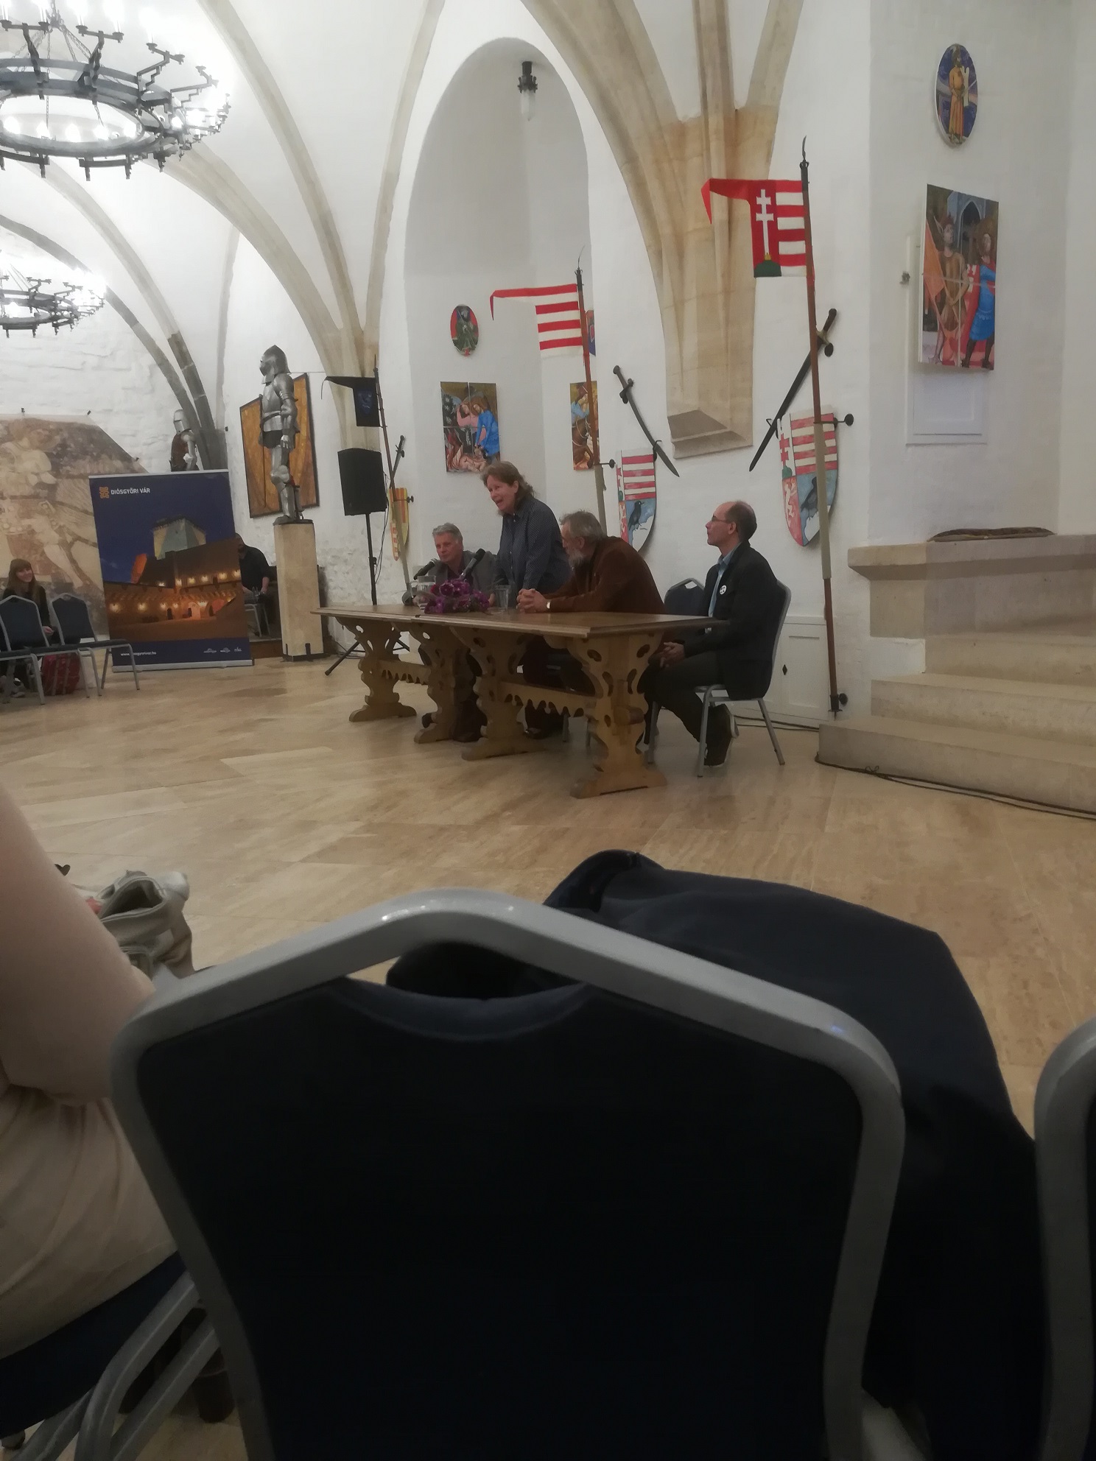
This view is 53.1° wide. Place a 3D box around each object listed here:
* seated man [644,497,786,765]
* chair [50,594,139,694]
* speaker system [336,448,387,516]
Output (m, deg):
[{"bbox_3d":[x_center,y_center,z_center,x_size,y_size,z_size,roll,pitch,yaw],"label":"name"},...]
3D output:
[{"bbox_3d":[0.818,-0.468,5.484,0.720,1.300,0.500,-6,10,-21],"label":"seated man"},{"bbox_3d":[-4.040,-0.789,9.788,0.580,0.910,0.450,4,12,34],"label":"chair"},{"bbox_3d":[-1.800,-2.409,10.650,0.390,0.610,0.350,0,10,17],"label":"speaker system"}]

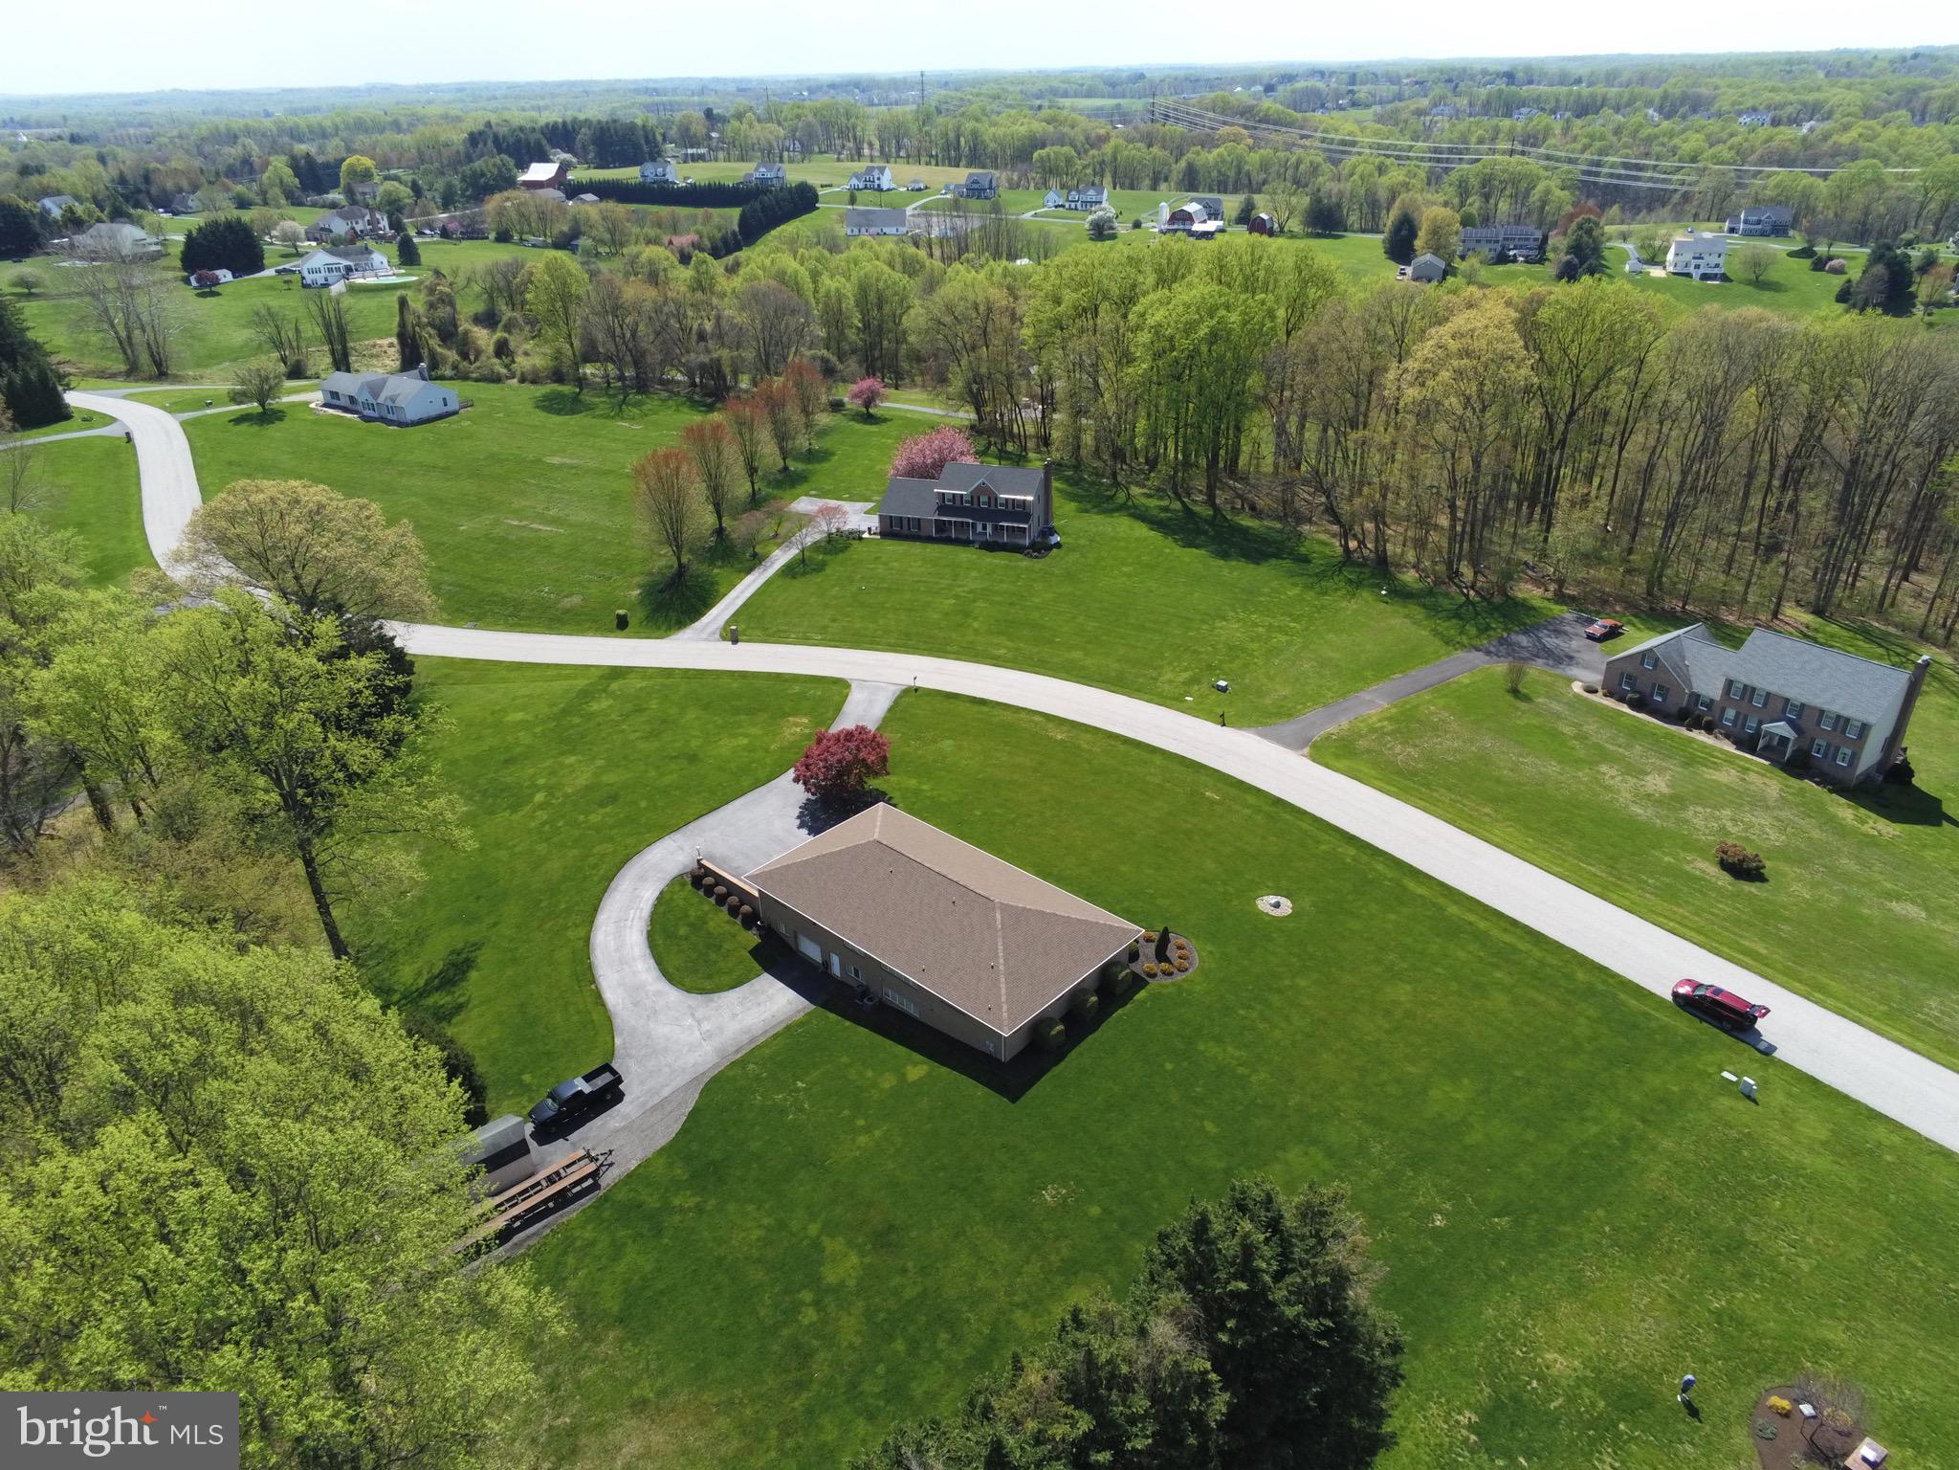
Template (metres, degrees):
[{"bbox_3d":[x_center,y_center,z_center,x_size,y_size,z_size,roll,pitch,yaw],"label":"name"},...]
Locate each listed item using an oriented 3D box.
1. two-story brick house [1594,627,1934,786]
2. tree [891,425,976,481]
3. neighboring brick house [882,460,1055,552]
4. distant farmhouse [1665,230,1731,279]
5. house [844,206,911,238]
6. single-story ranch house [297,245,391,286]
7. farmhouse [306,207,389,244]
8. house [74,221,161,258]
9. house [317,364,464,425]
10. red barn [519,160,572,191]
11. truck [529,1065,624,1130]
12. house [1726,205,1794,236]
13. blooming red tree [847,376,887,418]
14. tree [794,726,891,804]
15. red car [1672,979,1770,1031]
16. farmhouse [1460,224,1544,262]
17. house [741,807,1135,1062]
[{"bbox_3d":[72.340,-5.870,120.810,11.300,11.100,25.100,-19,32,-31],"label":"two-story brick house"},{"bbox_3d":[-6.198,-36.316,176.795,11.400,9.300,11.400,-1,27,0],"label":"tree"},{"bbox_3d":[-1.260,-29.090,157.480,19.970,9.740,10.240,8,29,18],"label":"neighboring brick house"},{"bbox_3d":[187.230,-123.920,338.520,12.500,10.600,9.400,7,28,15],"label":"distant farmhouse"},{"bbox_3d":[-34.492,-173.531,440.928,20.300,7.200,10.000,1,27,4],"label":"house"},{"bbox_3d":[-165.906,-122.451,337.384,20.000,8.700,12.500,-19,32,-31],"label":"single-story ranch house"},{"bbox_3d":[-210.910,-170.710,434.800,19.300,9.400,12.200,5,28,12],"label":"farmhouse"},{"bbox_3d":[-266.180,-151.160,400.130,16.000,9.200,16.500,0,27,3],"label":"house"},{"bbox_3d":[-99.950,-57.790,217.120,25.610,6.870,11.190,14,31,28],"label":"house"},{"bbox_3d":[-217.680,-277.220,647.290,16.580,11.600,16.190,9,29,20],"label":"red barn"},{"bbox_3d":[-25.006,22.413,80.660,2.000,1.920,5.850,22,35,37],"label":"truck"},{"bbox_3d":[258.336,-170.545,431.658,17.300,8.600,10.500,9,29,19],"label":"house"},{"bbox_3d":[-19.474,-58.596,224.400,6.600,6.800,6.600,-1,27,0],"label":"blooming red tree"},{"bbox_3d":[-12.140,2.620,113.390,8.500,6.100,8.500,-1,27,0],"label":"tree"},{"bbox_3d":[46.028,16.700,80.732,1.980,1.920,5.200,-19,32,-31],"label":"red car"},{"bbox_3d":[168.060,-158.380,419.680,25.100,10.400,10.800,6,28,14],"label":"farmhouse"},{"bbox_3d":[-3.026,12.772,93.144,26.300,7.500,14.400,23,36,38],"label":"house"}]

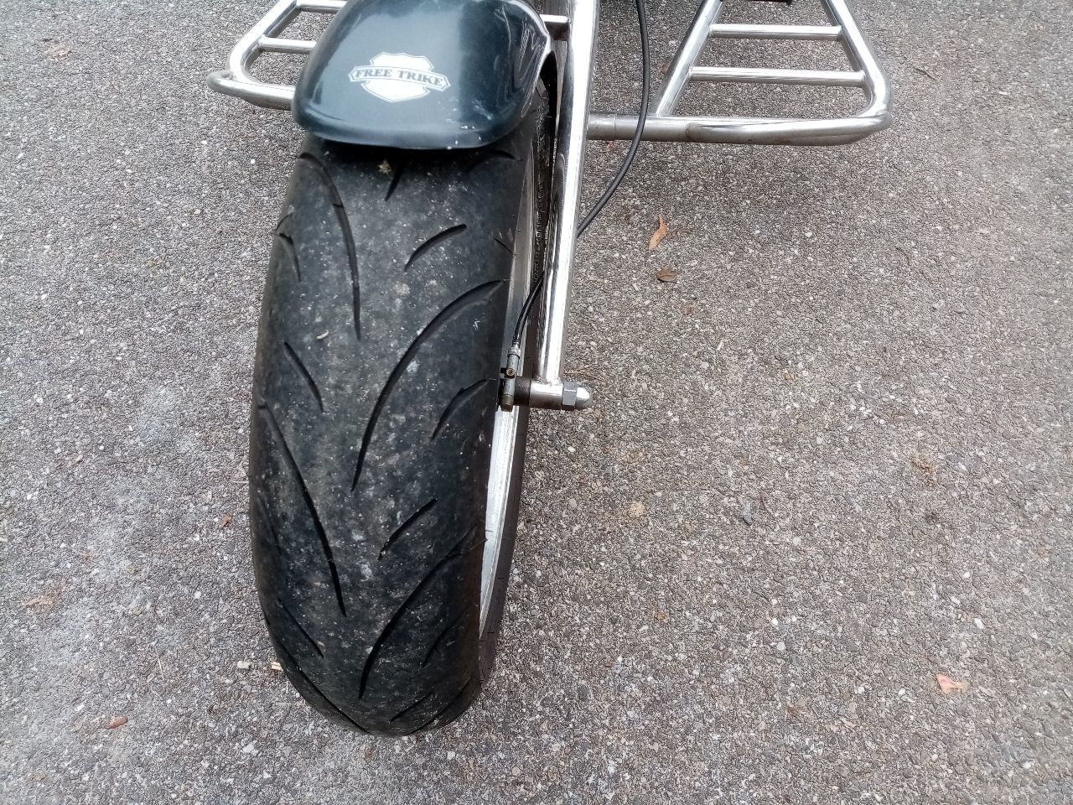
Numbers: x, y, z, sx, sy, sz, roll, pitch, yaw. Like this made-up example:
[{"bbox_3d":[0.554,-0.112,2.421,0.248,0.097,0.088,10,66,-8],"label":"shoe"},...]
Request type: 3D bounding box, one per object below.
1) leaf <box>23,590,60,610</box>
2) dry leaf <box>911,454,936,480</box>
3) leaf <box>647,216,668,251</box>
[{"bbox_3d":[-0.587,0.236,0.956,0.043,0.006,0.016,-19,61,-13],"label":"leaf"},{"bbox_3d":[0.520,0.086,1.085,0.037,0.007,0.030,25,61,13],"label":"dry leaf"},{"bbox_3d":[0.199,-0.272,1.297,0.023,0.010,0.077,16,59,8],"label":"leaf"}]

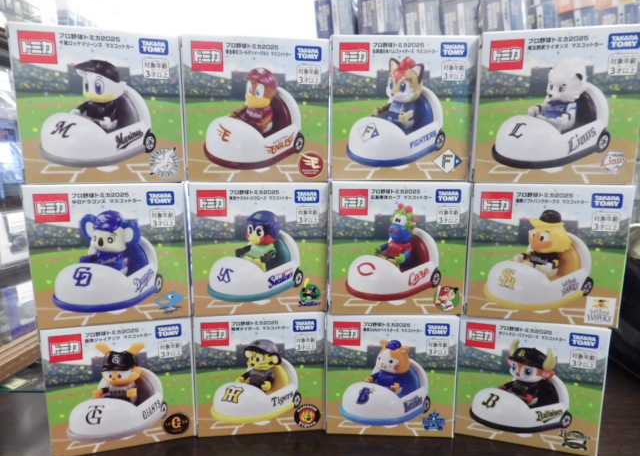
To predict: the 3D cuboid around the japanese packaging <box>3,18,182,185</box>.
[{"bbox_3d":[-0.123,-0.068,0.241,0.081,0.081,0.043,-2,9,-15],"label":"japanese packaging"}]

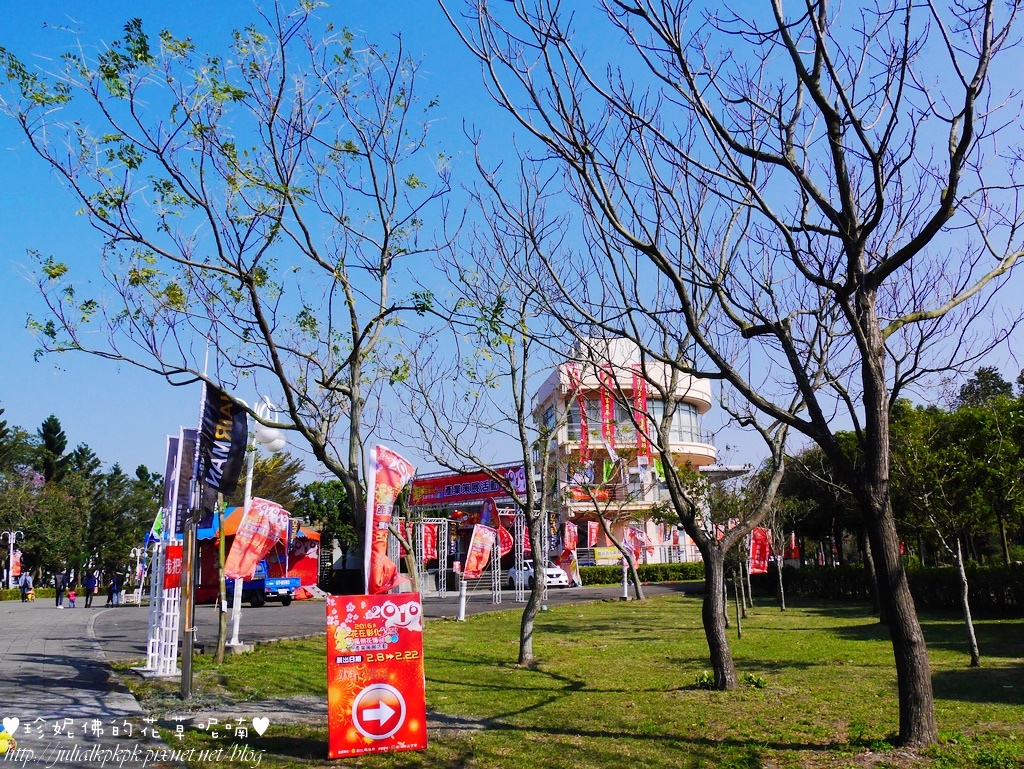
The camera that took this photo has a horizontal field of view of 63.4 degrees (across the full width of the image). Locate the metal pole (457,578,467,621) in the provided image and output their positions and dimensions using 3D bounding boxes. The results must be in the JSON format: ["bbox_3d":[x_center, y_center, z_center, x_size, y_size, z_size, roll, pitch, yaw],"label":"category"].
[{"bbox_3d":[-1.415,6.137,23.600,0.170,1.130,0.170,-1,-12,0],"label":"metal pole"}]

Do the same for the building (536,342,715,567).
[{"bbox_3d":[7.875,5.672,59.072,11.000,16.000,10.500,1,-12,-8],"label":"building"}]

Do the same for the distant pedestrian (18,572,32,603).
[{"bbox_3d":[-25.554,10.633,43.529,0.620,1.582,0.420,3,-13,-14],"label":"distant pedestrian"}]

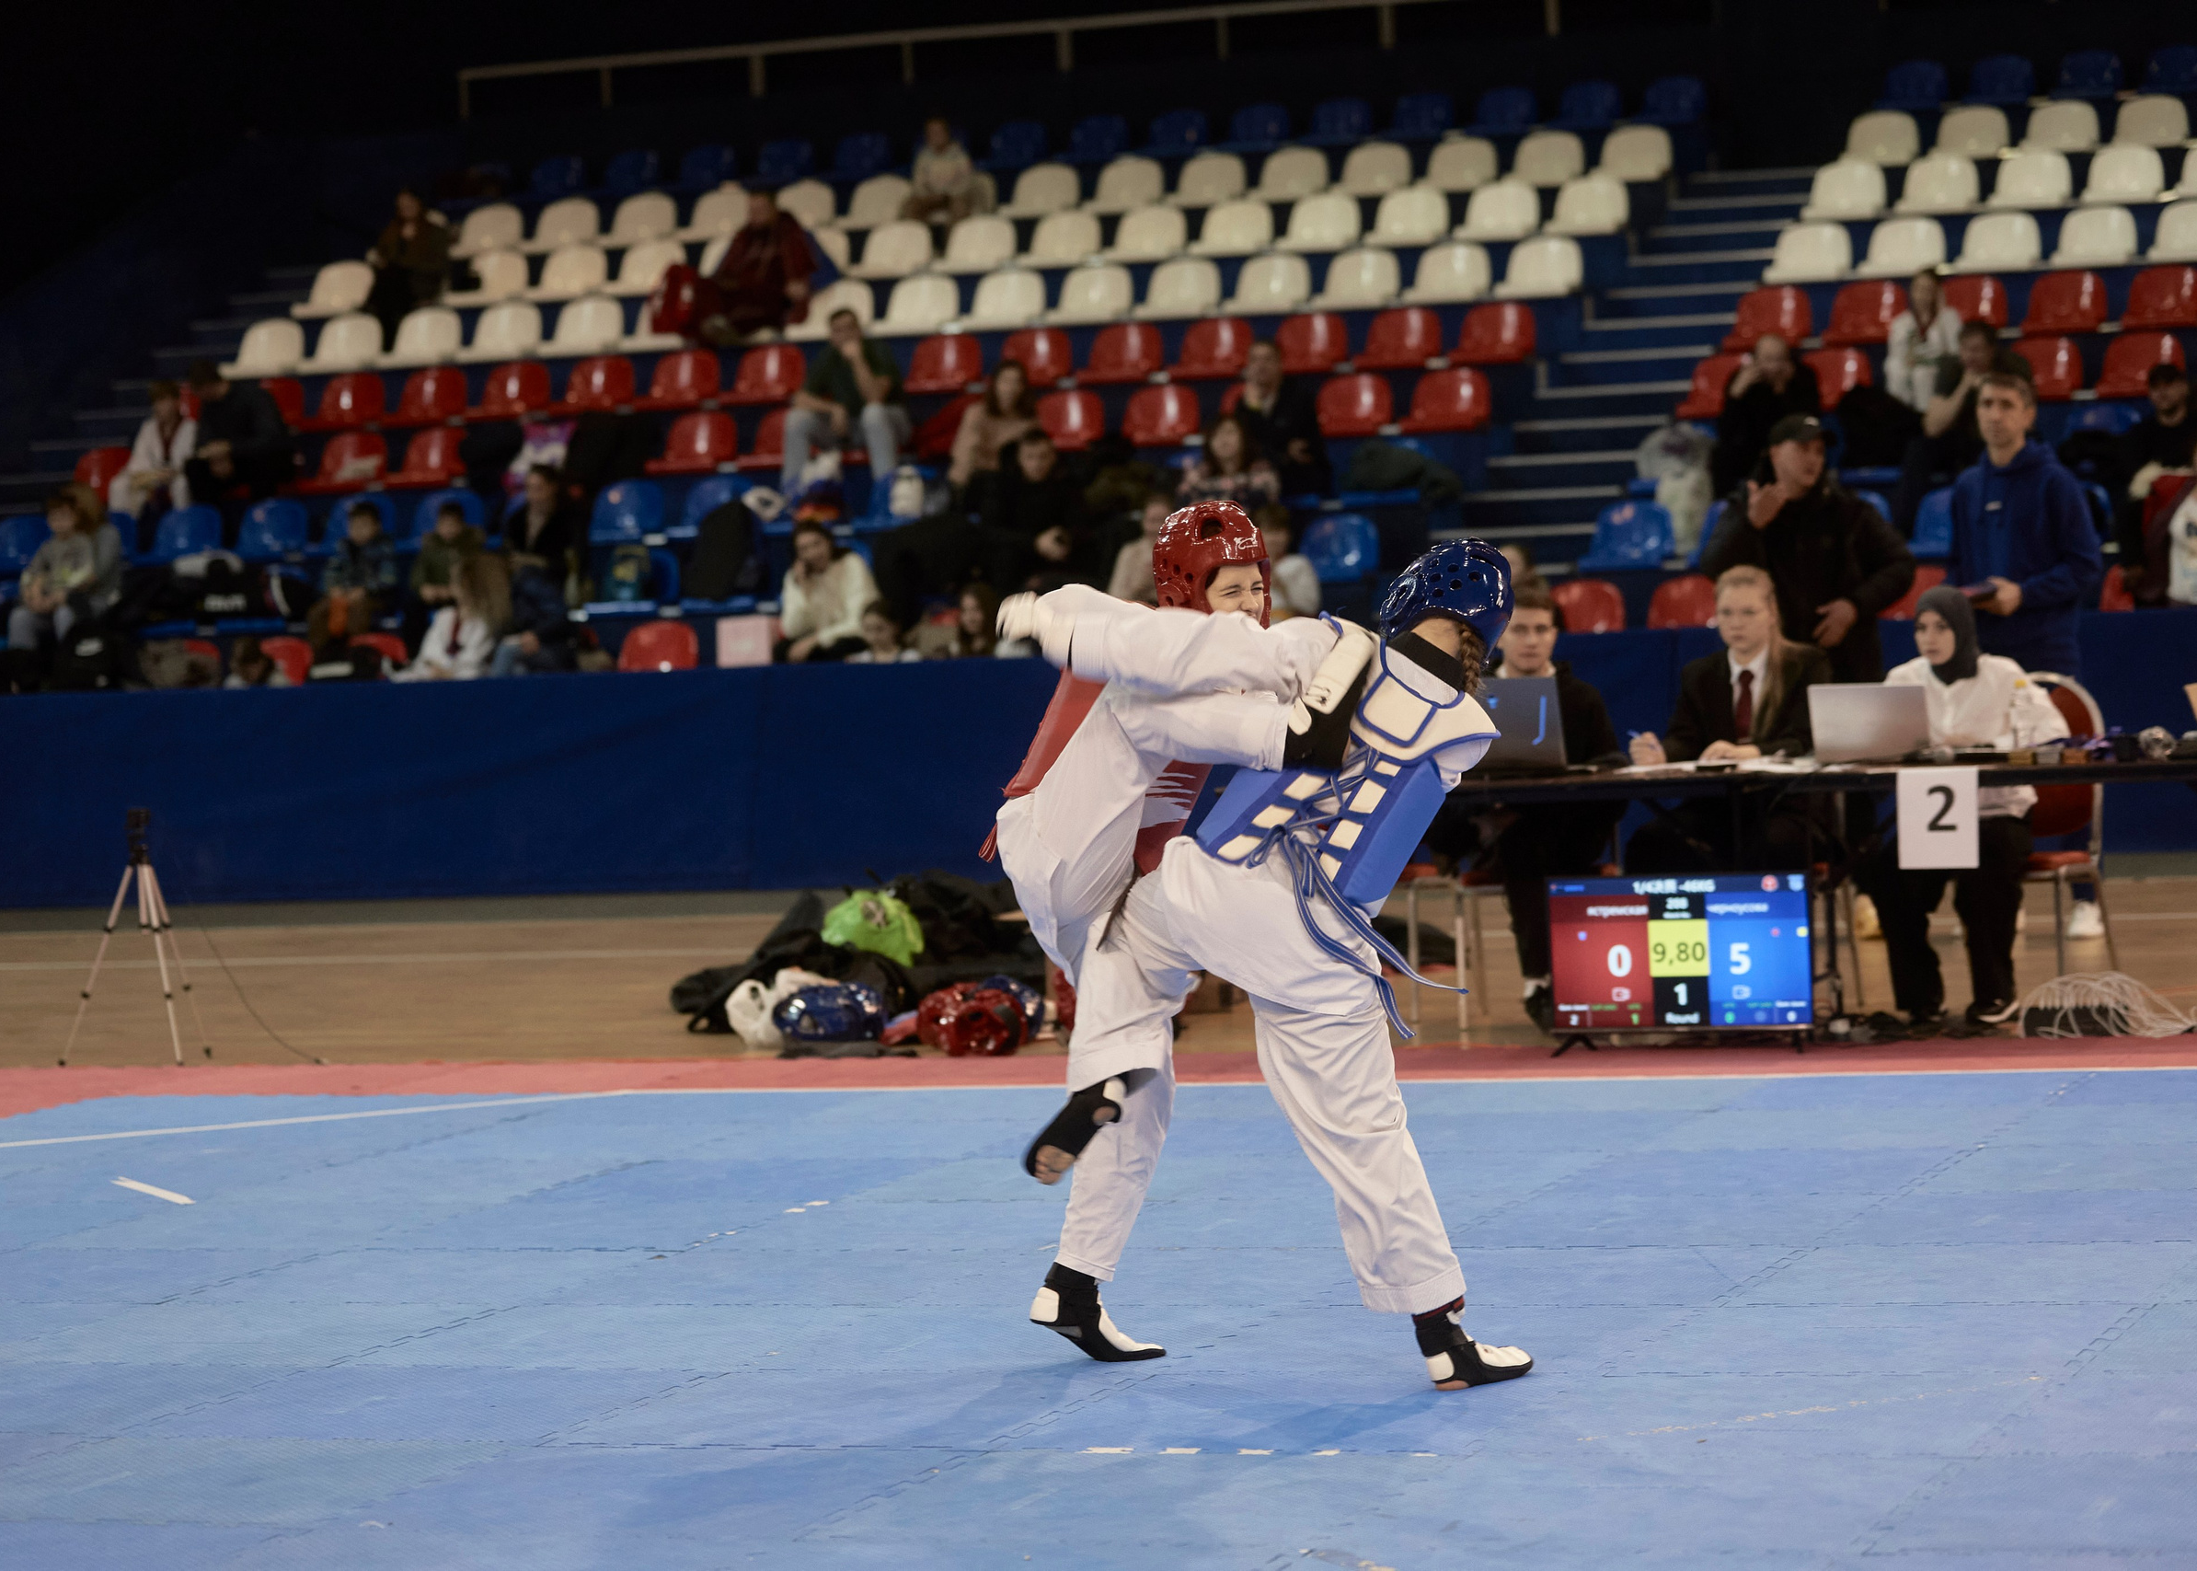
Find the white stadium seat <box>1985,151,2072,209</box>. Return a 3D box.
[{"bbox_3d":[4.569,-2.963,28.837,0.395,0.290,0.355,-2,3,20],"label":"white stadium seat"}]

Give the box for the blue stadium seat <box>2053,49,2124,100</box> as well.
[{"bbox_3d":[5.420,-3.892,32.202,0.397,0.299,0.372,-2,3,19],"label":"blue stadium seat"}]

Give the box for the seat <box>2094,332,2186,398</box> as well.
[{"bbox_3d":[4.685,-1.891,26.460,0.410,0.310,0.370,-2,3,20],"label":"seat"}]

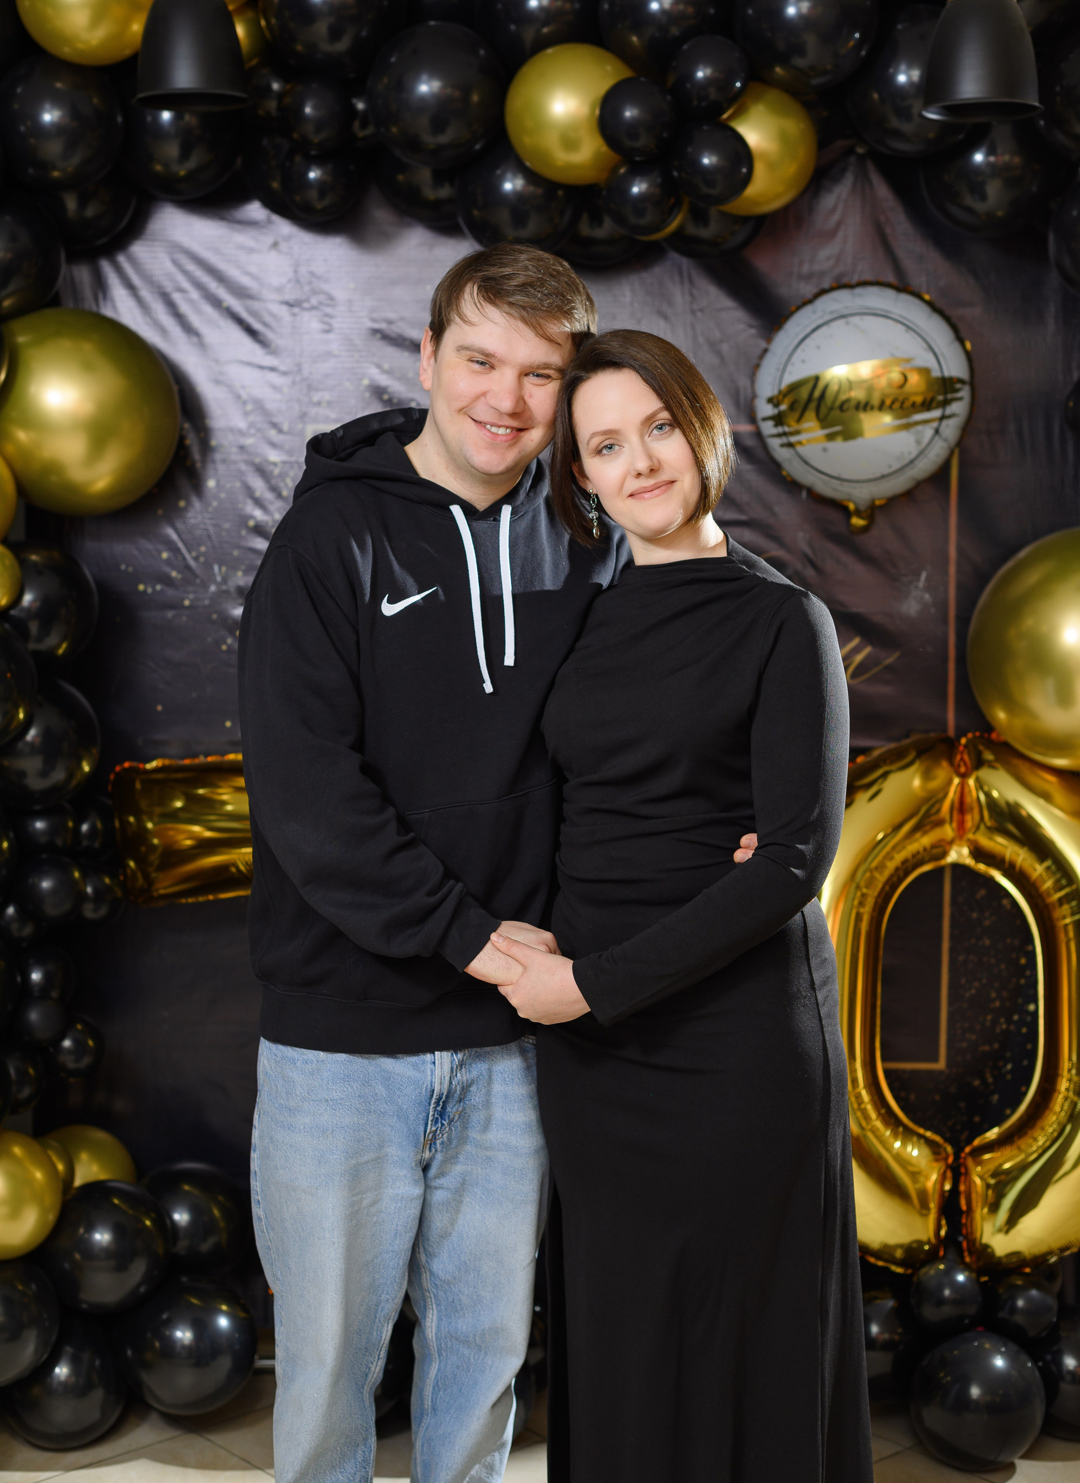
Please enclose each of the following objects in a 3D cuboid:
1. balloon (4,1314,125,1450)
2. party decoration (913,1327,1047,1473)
[{"bbox_3d":[-0.755,1.016,3.564,0.196,0.214,0.196,0,6,4],"label":"balloon"},{"bbox_3d":[0.685,1.034,3.525,0.207,0.213,0.216,0,6,0],"label":"party decoration"}]

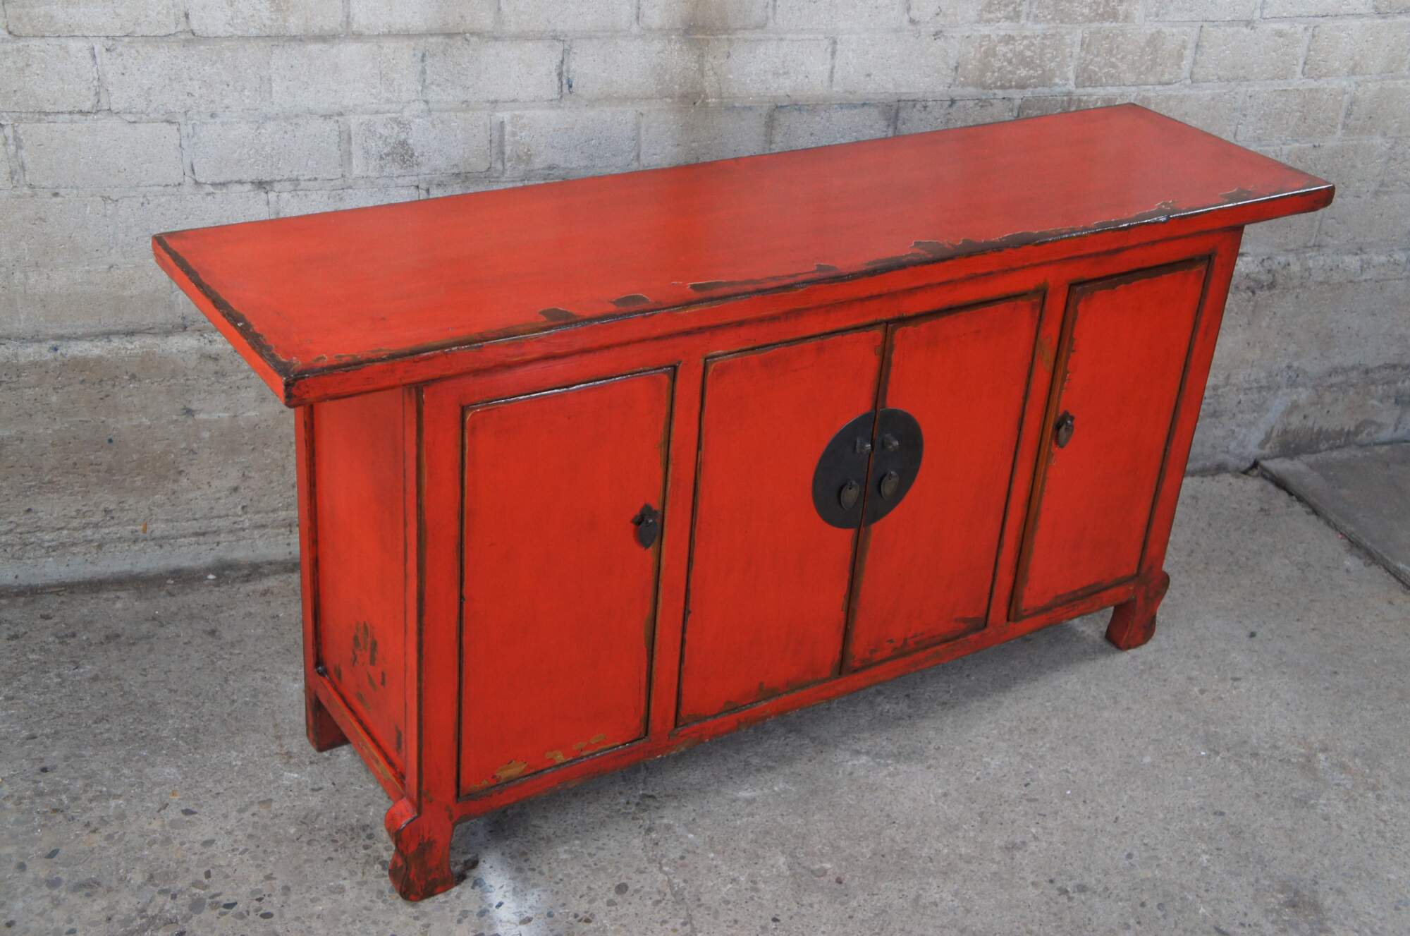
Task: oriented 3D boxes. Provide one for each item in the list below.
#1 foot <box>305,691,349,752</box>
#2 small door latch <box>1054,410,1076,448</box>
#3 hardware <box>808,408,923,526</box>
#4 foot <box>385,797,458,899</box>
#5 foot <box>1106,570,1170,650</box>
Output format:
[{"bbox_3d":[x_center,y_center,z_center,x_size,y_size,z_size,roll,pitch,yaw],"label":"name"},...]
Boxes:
[{"bbox_3d":[-0.611,0.400,2.741,0.061,0.110,0.051,-14,33,-31],"label":"foot"},{"bbox_3d":[0.602,-0.061,2.786,0.044,0.069,0.021,-14,33,-31],"label":"small door latch"},{"bbox_3d":[0.256,0.006,2.565,0.208,0.206,0.022,-14,33,-31],"label":"hardware"},{"bbox_3d":[-0.413,0.548,2.434,0.090,0.158,0.052,-14,33,-31],"label":"foot"},{"bbox_3d":[0.823,0.256,3.193,0.083,0.168,0.053,-14,33,-31],"label":"foot"}]

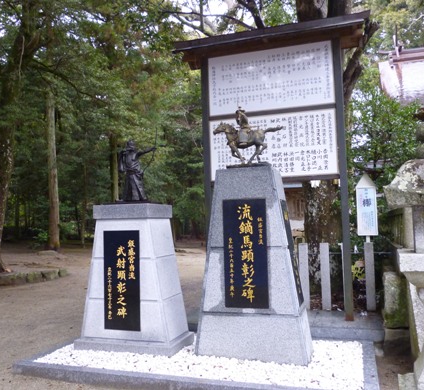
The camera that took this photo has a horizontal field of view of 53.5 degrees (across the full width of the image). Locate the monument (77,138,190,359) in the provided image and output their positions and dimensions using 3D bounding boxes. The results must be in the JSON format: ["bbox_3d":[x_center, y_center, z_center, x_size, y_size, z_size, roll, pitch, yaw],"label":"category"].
[{"bbox_3d":[-0.979,0.576,5.347,1.274,2.594,0.733,-3,-4,18],"label":"monument"}]

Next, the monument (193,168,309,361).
[{"bbox_3d":[0.483,0.765,4.875,1.223,2.091,0.597,-3,-4,19],"label":"monument"}]

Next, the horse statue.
[{"bbox_3d":[0.432,-0.594,4.977,0.800,0.532,0.210,-3,-4,19],"label":"horse statue"}]

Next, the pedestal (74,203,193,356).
[{"bbox_3d":[-0.970,1.004,5.317,1.274,1.736,0.733,-3,-4,18],"label":"pedestal"}]

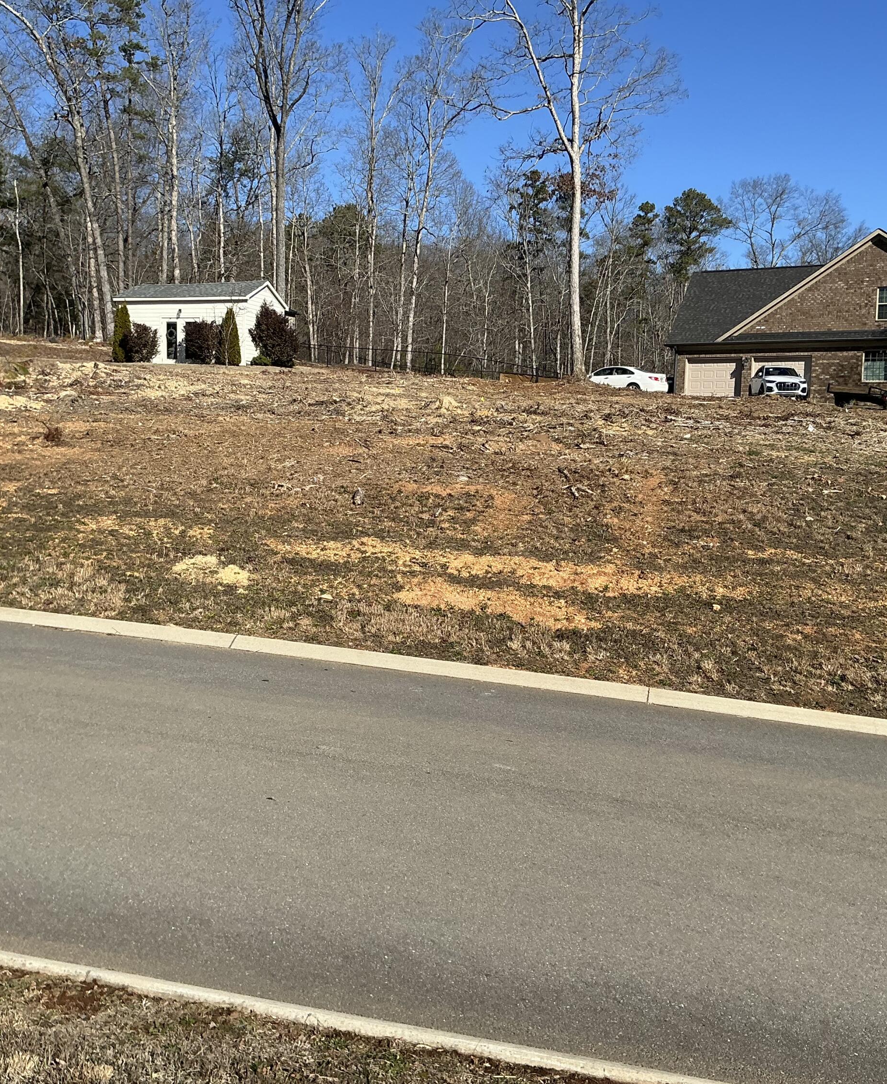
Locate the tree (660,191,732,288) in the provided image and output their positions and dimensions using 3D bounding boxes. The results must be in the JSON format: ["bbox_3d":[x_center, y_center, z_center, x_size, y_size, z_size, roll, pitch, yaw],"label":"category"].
[{"bbox_3d":[18.132,-17.385,87.008,5.400,17.297,5.400,2,4,0],"label":"tree"}]

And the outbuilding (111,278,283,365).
[{"bbox_3d":[-11.739,-10.494,56.999,6.967,4.201,4.713,3,4,16],"label":"outbuilding"}]

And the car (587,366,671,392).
[{"bbox_3d":[7.943,-7.355,54.232,4.860,1.460,1.820,4,4,30],"label":"car"}]

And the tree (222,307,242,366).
[{"bbox_3d":[-9.672,-9.386,53.412,0.930,2.708,0.930,2,4,0],"label":"tree"}]

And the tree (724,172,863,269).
[{"bbox_3d":[26.312,-18.162,88.947,10.800,19.416,10.000,2,4,0],"label":"tree"}]

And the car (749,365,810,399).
[{"bbox_3d":[15.078,-7.176,52.915,1.920,1.650,4.680,2,4,6],"label":"car"}]

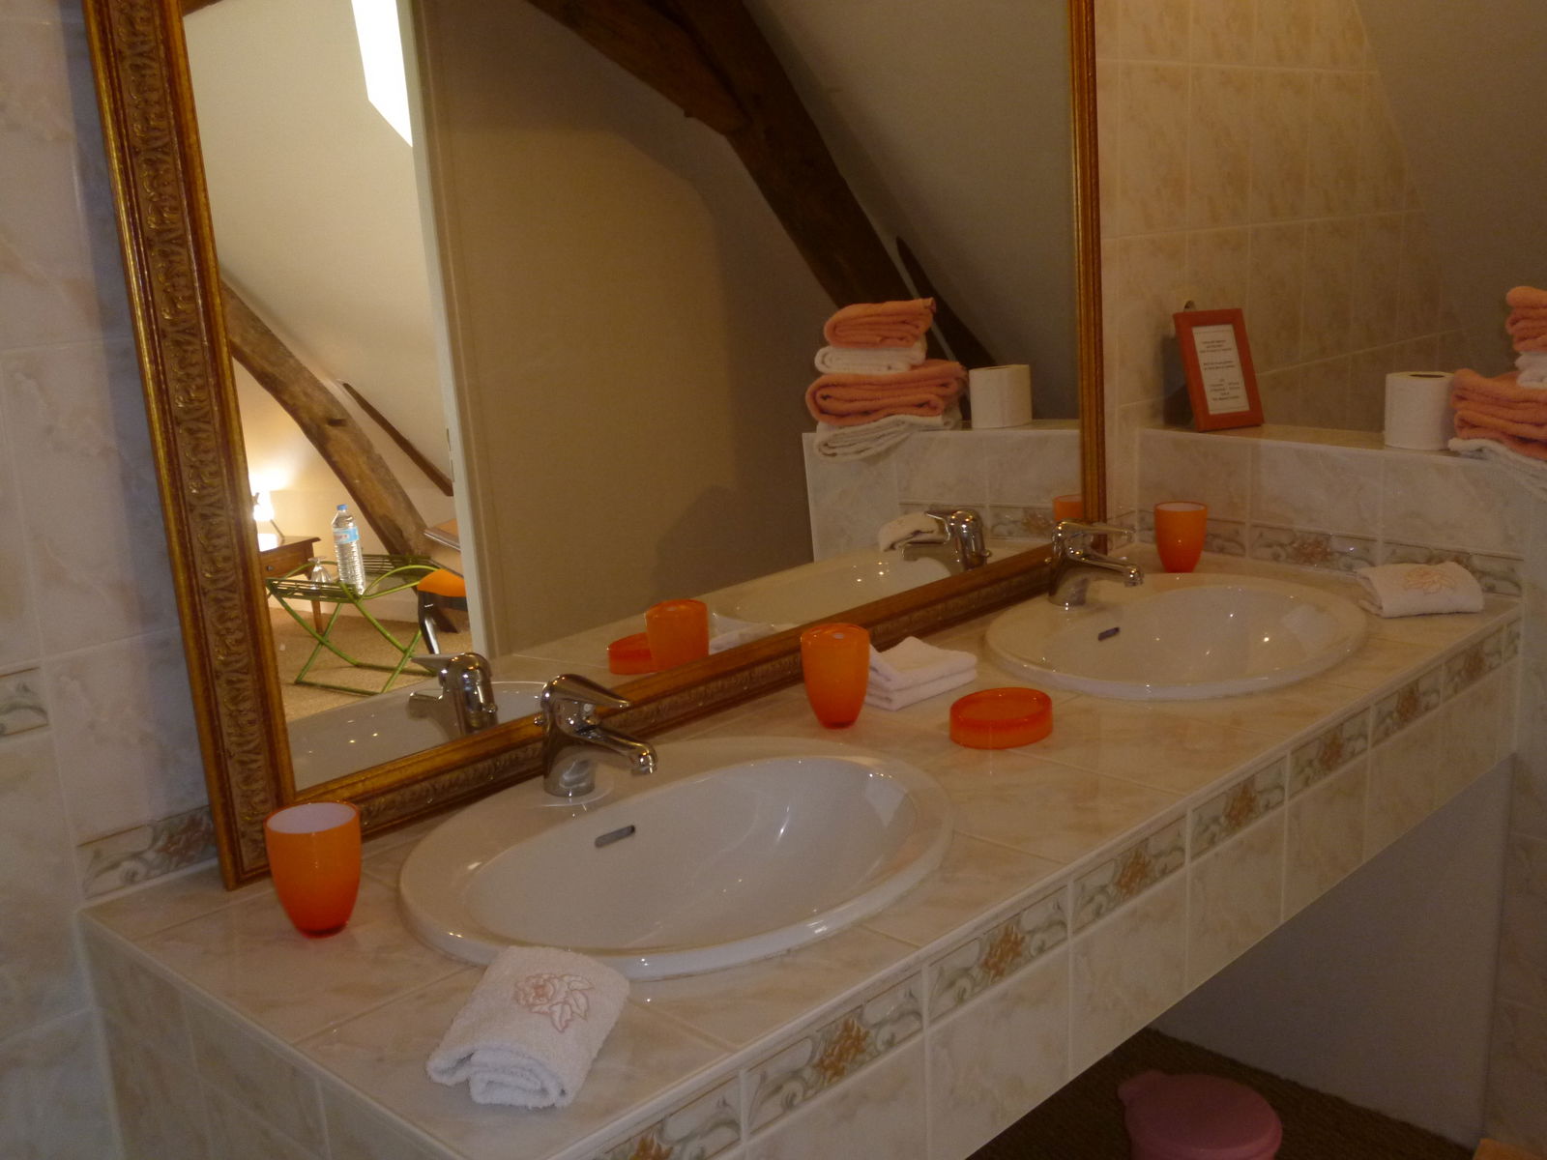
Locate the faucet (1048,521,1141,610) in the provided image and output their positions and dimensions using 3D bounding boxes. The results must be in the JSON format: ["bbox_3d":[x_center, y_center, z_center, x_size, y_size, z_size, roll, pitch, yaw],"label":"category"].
[{"bbox_3d":[0.424,-0.019,2.103,0.155,0.117,0.050,11,19,43],"label":"faucet"}]

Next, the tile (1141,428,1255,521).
[{"bbox_3d":[0.641,-0.158,2.451,0.188,0.119,0.010,11,19,43],"label":"tile"}]

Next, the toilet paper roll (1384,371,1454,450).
[{"bbox_3d":[0.920,-0.240,2.278,0.102,0.097,0.102,11,19,43],"label":"toilet paper roll"}]

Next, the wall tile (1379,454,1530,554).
[{"bbox_3d":[0.924,-0.103,2.184,0.195,0.119,0.010,11,19,43],"label":"wall tile"}]

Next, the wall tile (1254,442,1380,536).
[{"bbox_3d":[0.781,-0.131,2.319,0.198,0.119,0.010,11,19,43],"label":"wall tile"}]

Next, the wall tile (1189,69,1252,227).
[{"bbox_3d":[0.711,-0.686,2.561,0.010,0.248,0.198,11,19,43],"label":"wall tile"}]

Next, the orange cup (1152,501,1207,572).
[{"bbox_3d":[0.596,-0.059,2.356,0.078,0.099,0.078,-2,14,1],"label":"orange cup"}]

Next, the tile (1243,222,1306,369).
[{"bbox_3d":[0.859,-0.483,2.760,0.010,0.248,0.198,11,19,43],"label":"tile"}]

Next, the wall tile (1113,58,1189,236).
[{"bbox_3d":[0.572,-0.646,2.423,0.010,0.248,0.198,11,19,43],"label":"wall tile"}]

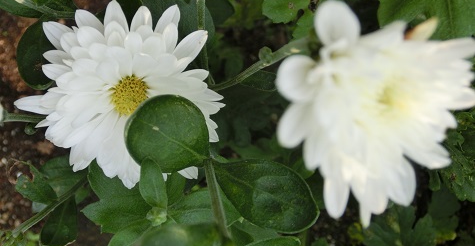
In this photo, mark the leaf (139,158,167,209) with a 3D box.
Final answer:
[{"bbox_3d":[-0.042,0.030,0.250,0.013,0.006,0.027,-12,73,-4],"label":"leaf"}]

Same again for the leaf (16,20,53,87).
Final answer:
[{"bbox_3d":[-0.088,-0.031,0.230,0.021,0.010,0.031,12,78,-3],"label":"leaf"}]

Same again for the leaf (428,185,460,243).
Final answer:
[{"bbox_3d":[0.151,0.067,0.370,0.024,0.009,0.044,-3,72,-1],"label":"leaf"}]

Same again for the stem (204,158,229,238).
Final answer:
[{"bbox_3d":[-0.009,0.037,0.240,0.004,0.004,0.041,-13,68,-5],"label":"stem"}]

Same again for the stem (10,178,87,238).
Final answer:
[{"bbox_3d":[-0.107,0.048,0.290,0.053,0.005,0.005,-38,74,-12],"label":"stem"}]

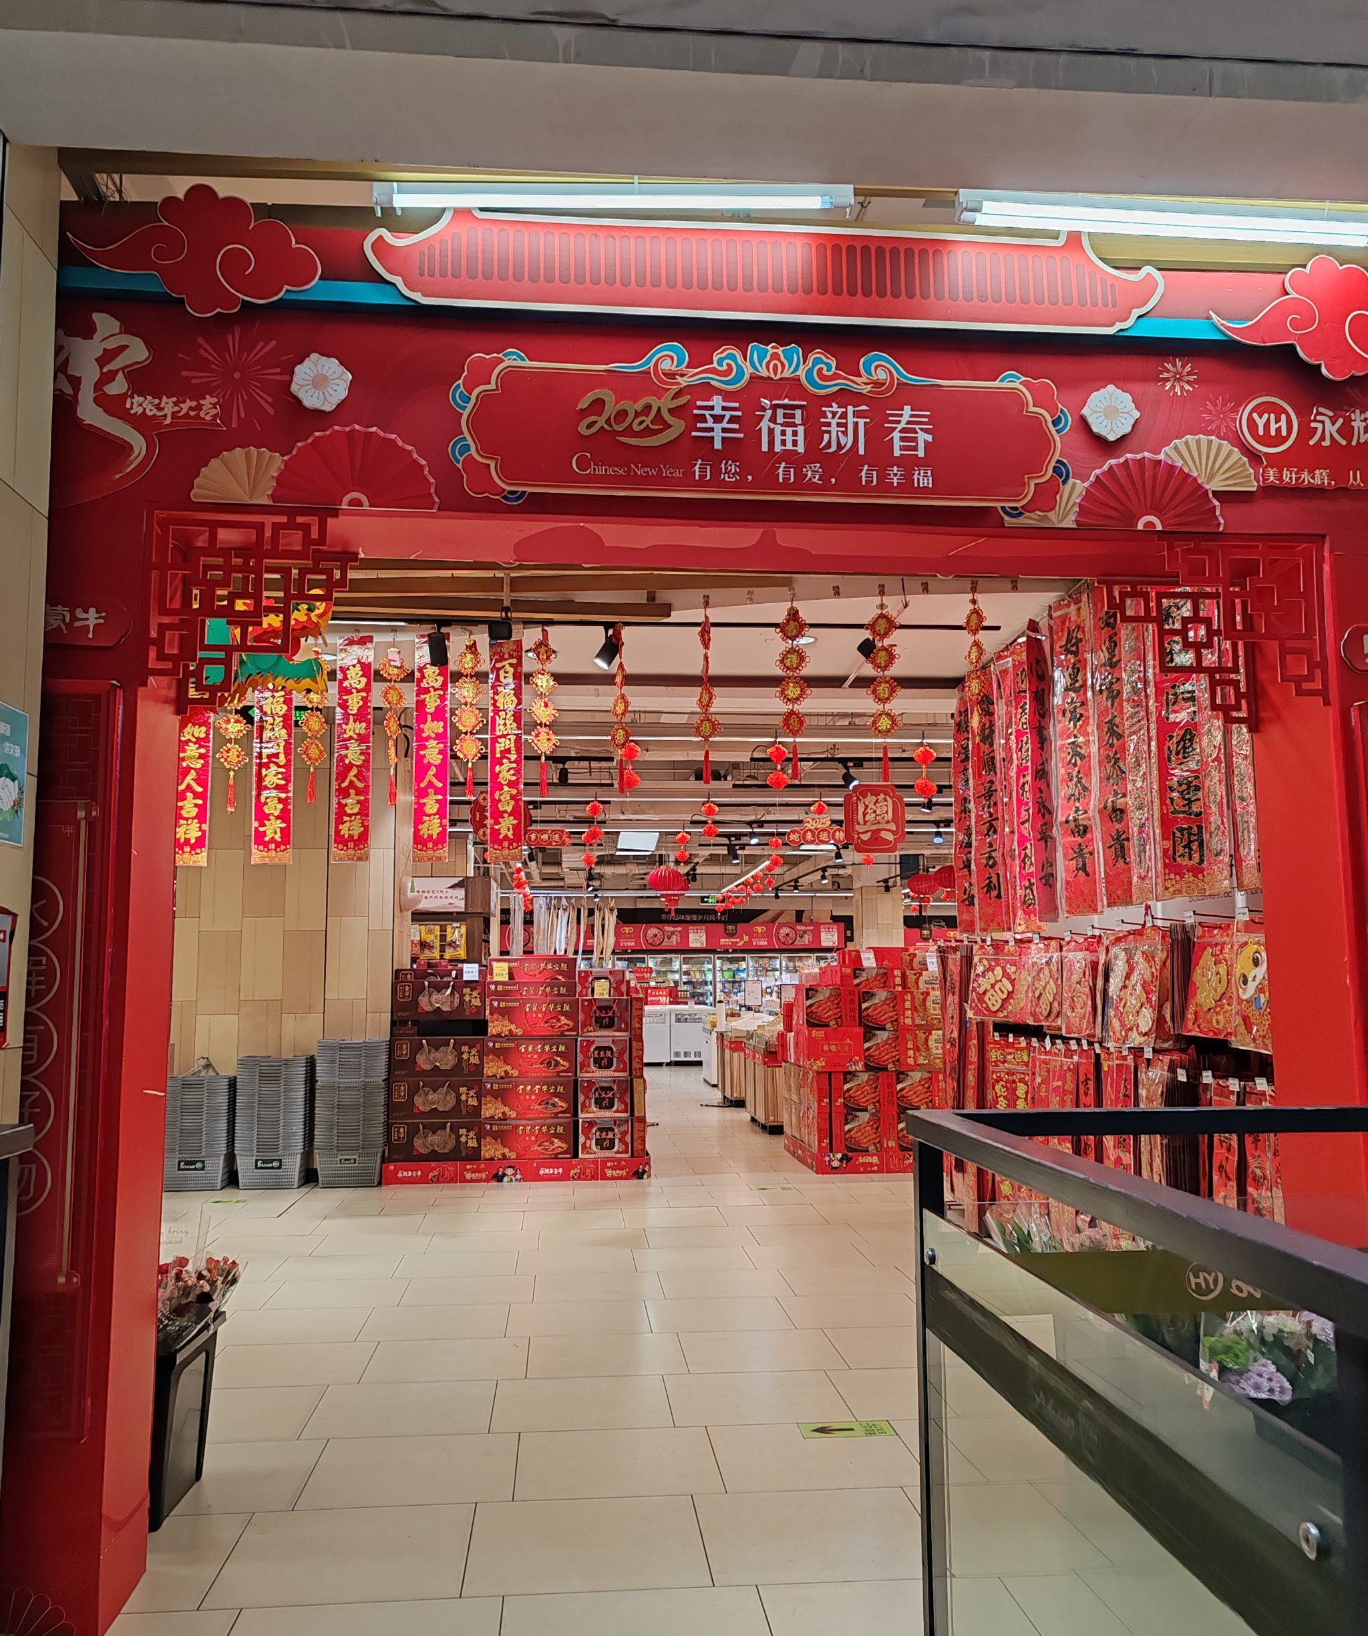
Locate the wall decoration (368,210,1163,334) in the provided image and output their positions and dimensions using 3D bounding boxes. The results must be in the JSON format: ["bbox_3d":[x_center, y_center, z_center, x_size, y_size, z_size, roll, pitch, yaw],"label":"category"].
[{"bbox_3d":[0.229,-1.368,3.547,2.010,0.280,0.050,0,-6,-5],"label":"wall decoration"}]

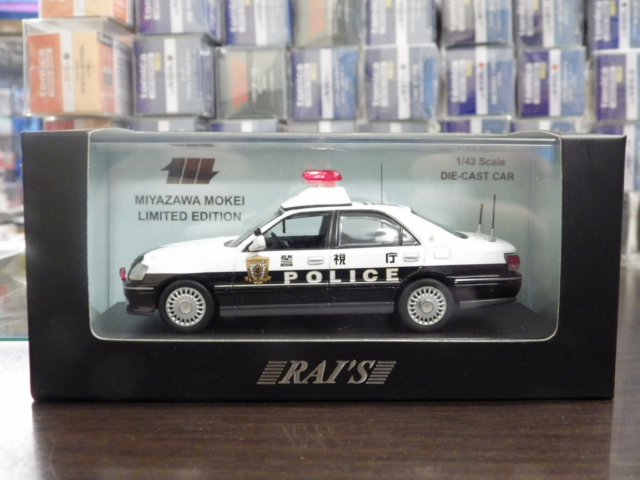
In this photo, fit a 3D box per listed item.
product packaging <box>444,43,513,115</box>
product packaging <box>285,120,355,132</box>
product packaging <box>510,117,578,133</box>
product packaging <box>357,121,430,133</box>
[{"bbox_3d":[0.095,-0.099,0.494,0.041,0.043,0.087,0,6,0],"label":"product packaging"},{"bbox_3d":[0.001,-0.055,0.498,0.041,0.043,0.087,0,6,0],"label":"product packaging"},{"bbox_3d":[0.135,-0.056,0.498,0.041,0.043,0.087,0,6,0],"label":"product packaging"},{"bbox_3d":[0.044,-0.055,0.498,0.041,0.043,0.087,0,6,0],"label":"product packaging"}]

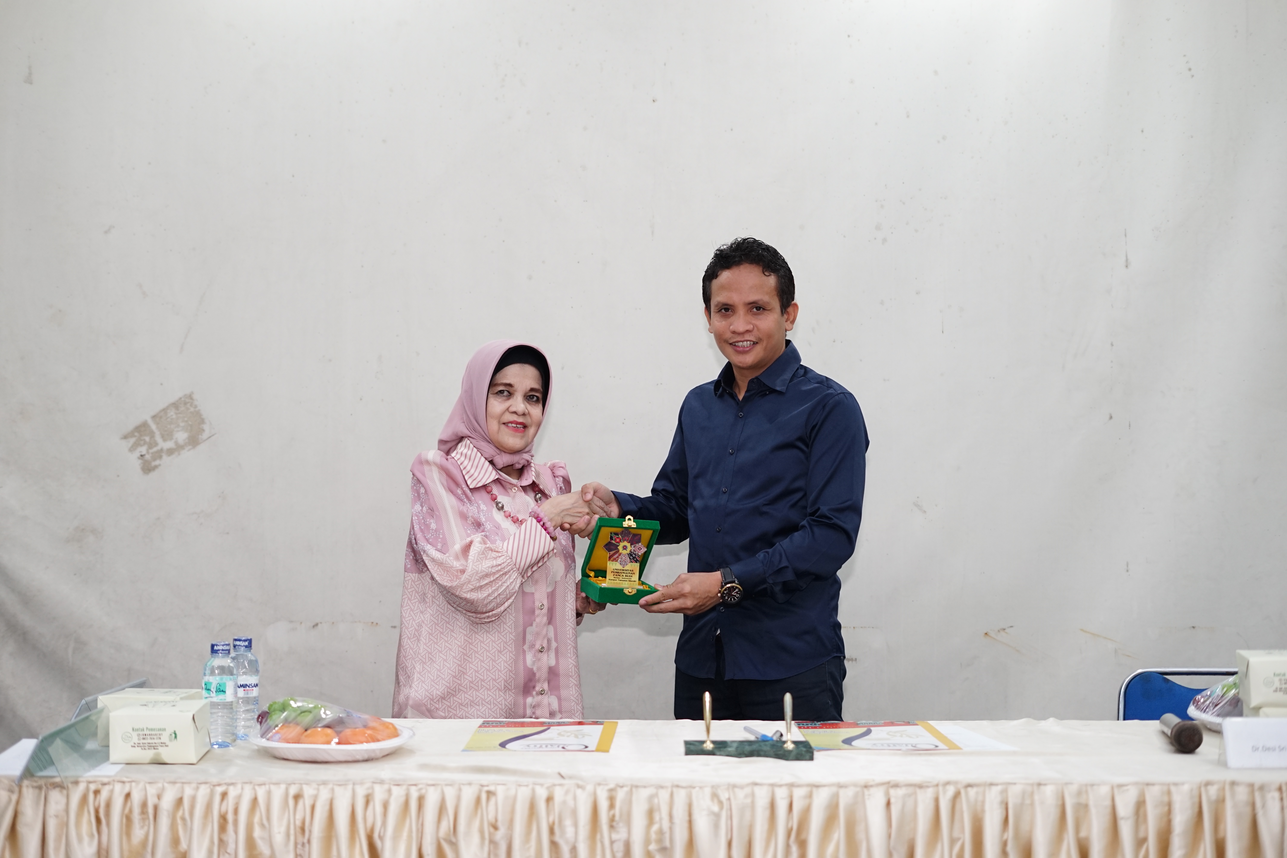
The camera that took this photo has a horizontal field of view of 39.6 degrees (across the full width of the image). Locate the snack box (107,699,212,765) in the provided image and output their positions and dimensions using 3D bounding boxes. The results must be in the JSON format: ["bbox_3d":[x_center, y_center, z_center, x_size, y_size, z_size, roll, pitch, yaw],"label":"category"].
[{"bbox_3d":[-0.787,0.496,2.930,0.138,0.081,0.142,0,0,0],"label":"snack box"}]

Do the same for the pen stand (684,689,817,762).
[{"bbox_3d":[0.173,0.485,2.935,0.213,0.105,0.095,0,0,0],"label":"pen stand"}]

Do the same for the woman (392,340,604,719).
[{"bbox_3d":[-0.288,0.557,3.480,0.440,1.480,0.370,0,0,-31],"label":"woman"}]

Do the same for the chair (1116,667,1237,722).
[{"bbox_3d":[1.245,0.905,3.720,0.420,0.770,0.460,0,0,0],"label":"chair"}]

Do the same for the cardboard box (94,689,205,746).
[{"bbox_3d":[-0.846,0.496,3.085,0.138,0.081,0.142,0,0,-2],"label":"cardboard box"}]

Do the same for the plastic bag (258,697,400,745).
[{"bbox_3d":[-0.523,0.484,2.965,0.235,0.068,0.205,0,0,0],"label":"plastic bag"}]

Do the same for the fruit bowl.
[{"bbox_3d":[-0.518,0.519,2.965,0.275,0.036,0.250,0,0,0],"label":"fruit bowl"}]

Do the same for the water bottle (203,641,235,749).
[{"bbox_3d":[-0.716,0.447,3.020,0.057,0.179,0.057,0,0,0],"label":"water bottle"}]

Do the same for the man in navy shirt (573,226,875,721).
[{"bbox_3d":[0.165,0.452,3.530,0.560,1.680,0.400,0,0,20],"label":"man in navy shirt"}]

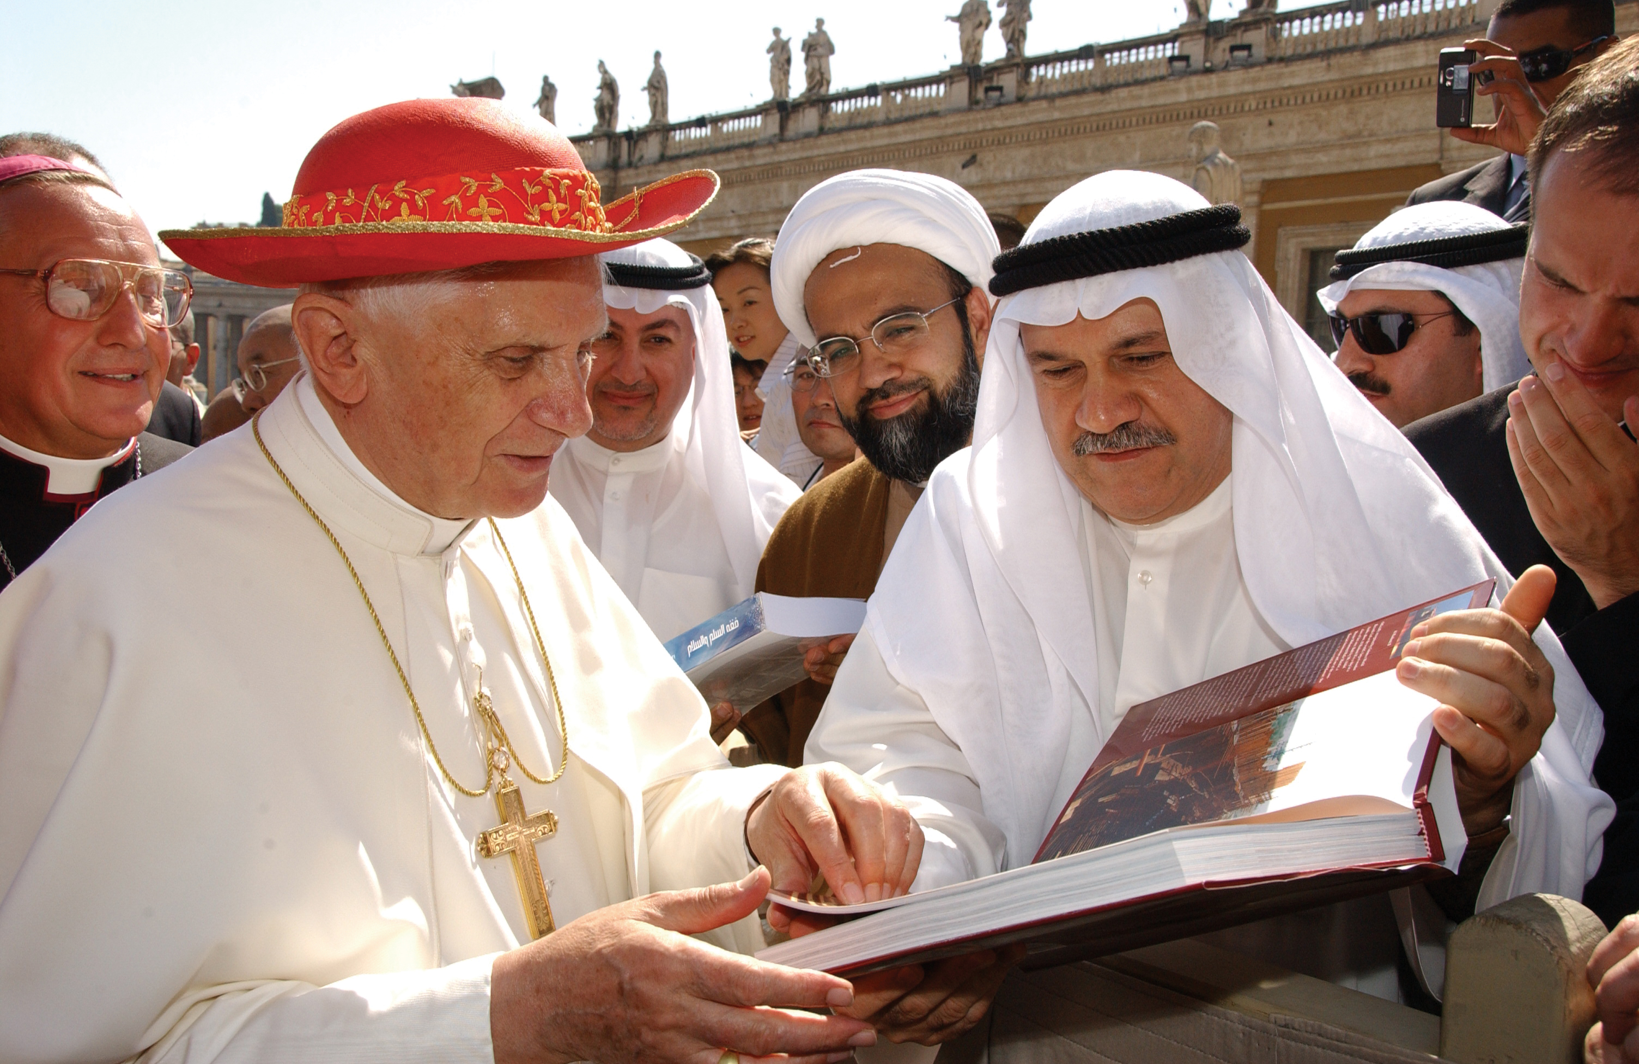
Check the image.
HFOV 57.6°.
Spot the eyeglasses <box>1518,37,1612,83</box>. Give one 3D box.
[{"bbox_3d":[0.929,-0.590,1.874,0.150,0.050,0.145,-21,13,-19],"label":"eyeglasses"}]

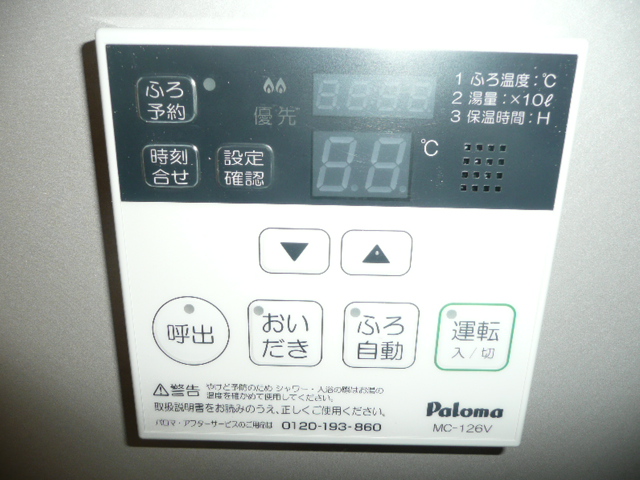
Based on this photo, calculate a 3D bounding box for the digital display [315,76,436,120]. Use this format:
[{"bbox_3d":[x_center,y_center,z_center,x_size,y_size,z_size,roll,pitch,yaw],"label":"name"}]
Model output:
[{"bbox_3d":[0.014,-0.036,0.131,0.031,0.010,0.003,1,18,0],"label":"digital display"}]

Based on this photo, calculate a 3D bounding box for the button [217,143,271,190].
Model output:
[{"bbox_3d":[-0.020,-0.019,0.136,0.015,0.012,0.003,1,18,0],"label":"button"}]

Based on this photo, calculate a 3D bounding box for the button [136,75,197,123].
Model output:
[{"bbox_3d":[-0.039,-0.035,0.131,0.015,0.012,0.003,1,18,0],"label":"button"}]

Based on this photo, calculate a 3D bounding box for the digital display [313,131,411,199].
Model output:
[{"bbox_3d":[0.011,-0.020,0.136,0.026,0.017,0.003,1,18,0],"label":"digital display"}]

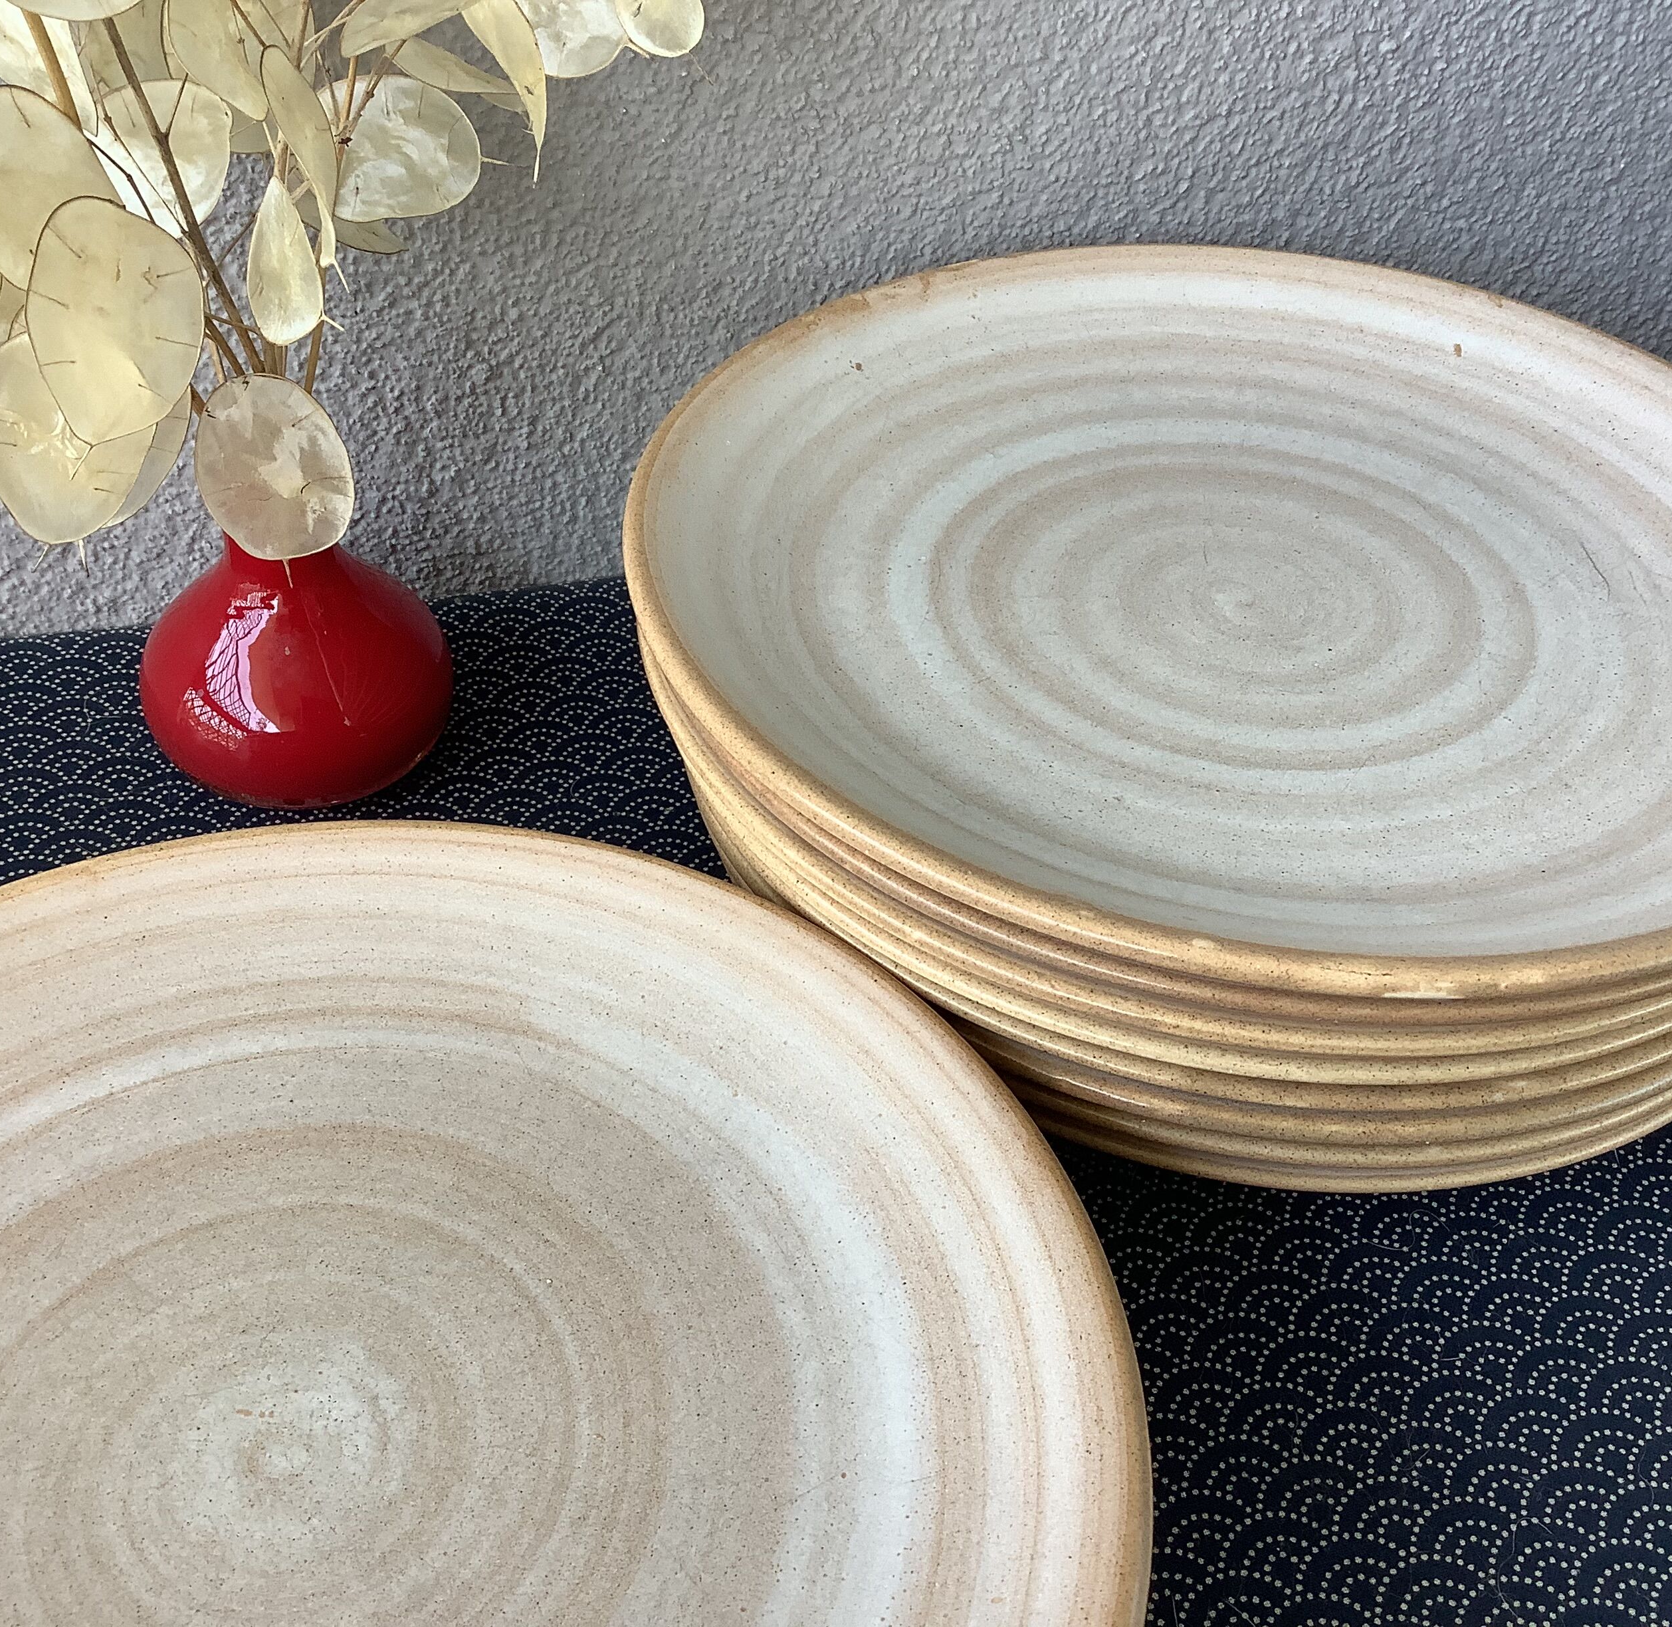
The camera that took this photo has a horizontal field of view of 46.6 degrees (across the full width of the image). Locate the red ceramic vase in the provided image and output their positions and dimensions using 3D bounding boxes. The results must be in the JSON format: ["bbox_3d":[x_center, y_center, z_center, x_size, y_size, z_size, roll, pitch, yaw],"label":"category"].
[{"bbox_3d":[-0.123,-0.045,0.431,0.070,0.078,0.070,4,43,0],"label":"red ceramic vase"}]

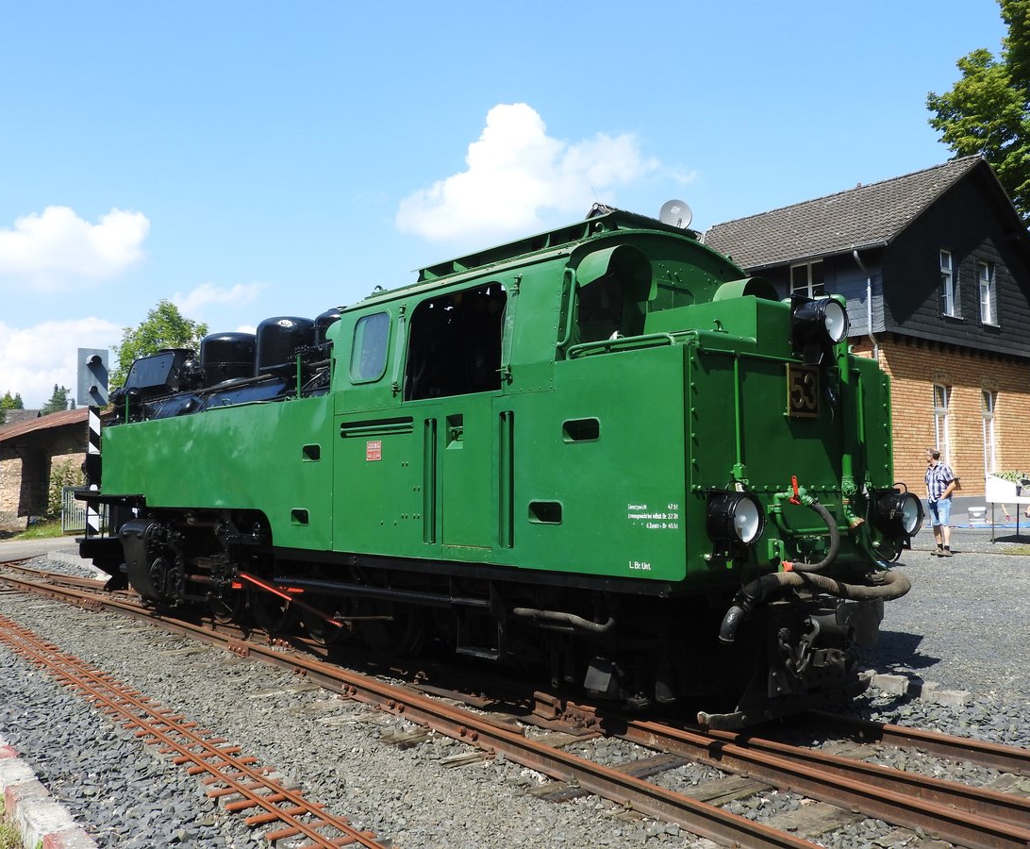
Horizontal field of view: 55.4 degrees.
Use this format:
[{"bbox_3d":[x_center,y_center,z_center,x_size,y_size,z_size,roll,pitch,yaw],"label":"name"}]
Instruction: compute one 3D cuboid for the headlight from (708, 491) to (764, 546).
[{"bbox_3d":[1.117,0.482,4.960,0.270,0.280,0.200,3,-5,-41],"label":"headlight"}]

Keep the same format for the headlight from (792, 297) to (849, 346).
[{"bbox_3d":[1.747,-0.573,5.610,0.270,0.280,0.220,3,-5,-41],"label":"headlight"}]

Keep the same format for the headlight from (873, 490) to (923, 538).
[{"bbox_3d":[2.368,0.550,6.058,0.270,0.280,0.200,3,-5,-41],"label":"headlight"}]

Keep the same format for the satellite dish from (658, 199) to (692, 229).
[{"bbox_3d":[4.505,-5.809,27.400,0.900,0.950,0.420,0,-4,-8],"label":"satellite dish"}]

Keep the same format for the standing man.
[{"bbox_3d":[6.974,1.270,16.148,0.360,1.750,0.530,2,-4,-25],"label":"standing man"}]

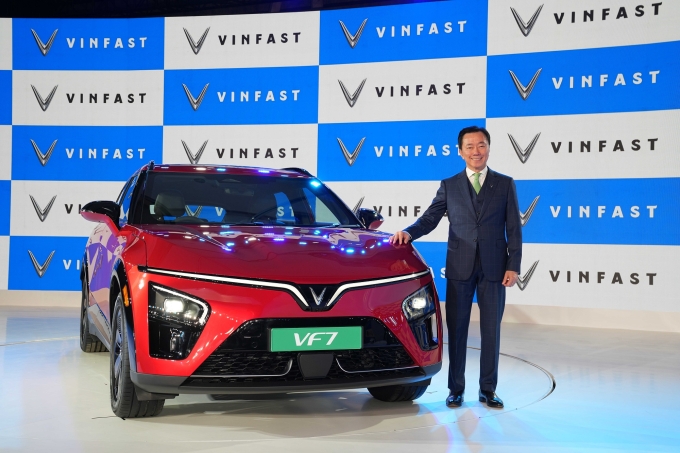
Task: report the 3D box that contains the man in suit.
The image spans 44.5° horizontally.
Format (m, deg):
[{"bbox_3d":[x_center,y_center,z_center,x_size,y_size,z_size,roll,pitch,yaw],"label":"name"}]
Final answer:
[{"bbox_3d":[0.725,0.249,5.160,0.800,1.720,0.370,1,-1,9],"label":"man in suit"}]

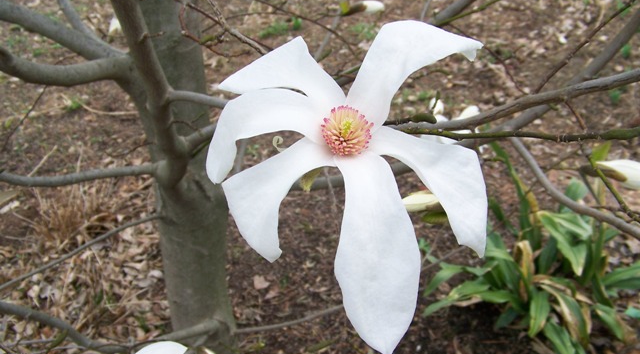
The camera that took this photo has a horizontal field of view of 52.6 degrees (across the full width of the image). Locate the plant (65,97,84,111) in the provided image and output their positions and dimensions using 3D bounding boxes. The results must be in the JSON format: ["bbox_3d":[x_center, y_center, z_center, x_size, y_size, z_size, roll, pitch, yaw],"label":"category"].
[{"bbox_3d":[-1.170,-0.355,3.071,0.095,0.050,0.090,0,33,0],"label":"plant"}]

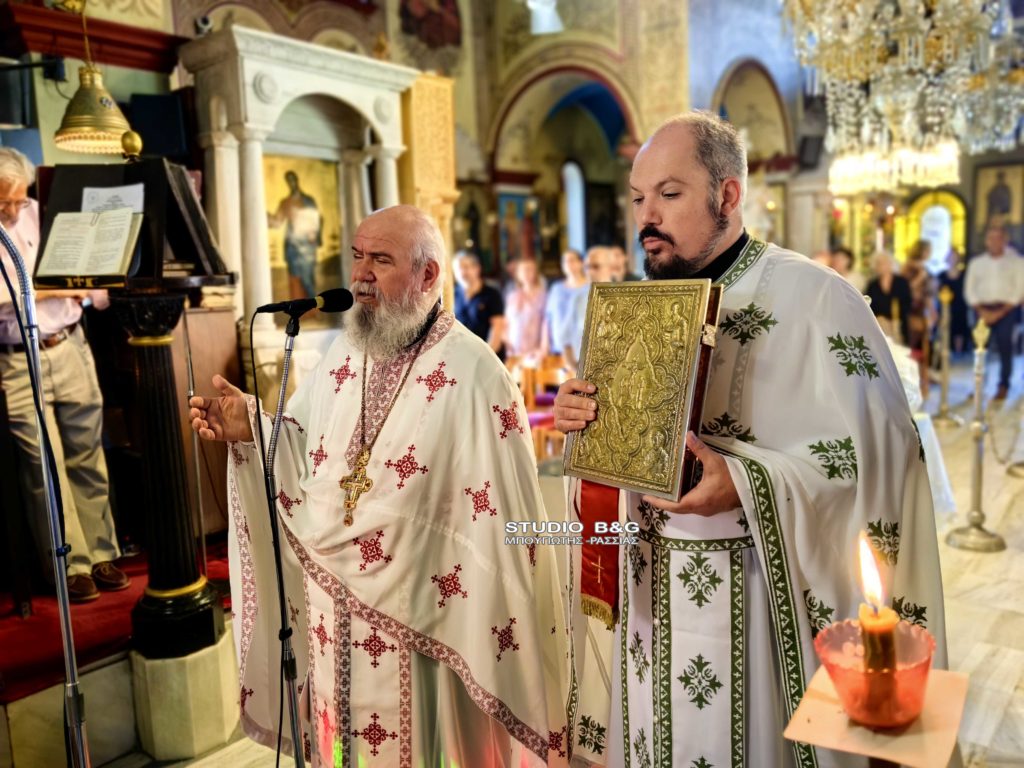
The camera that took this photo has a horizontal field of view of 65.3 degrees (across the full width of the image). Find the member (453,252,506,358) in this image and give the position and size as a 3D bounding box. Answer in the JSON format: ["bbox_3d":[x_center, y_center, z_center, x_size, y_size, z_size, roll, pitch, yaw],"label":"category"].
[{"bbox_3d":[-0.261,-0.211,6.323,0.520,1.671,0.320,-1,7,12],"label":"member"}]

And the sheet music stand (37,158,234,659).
[{"bbox_3d":[-1.077,0.087,2.466,0.500,1.480,0.430,-2,7,0],"label":"sheet music stand"}]

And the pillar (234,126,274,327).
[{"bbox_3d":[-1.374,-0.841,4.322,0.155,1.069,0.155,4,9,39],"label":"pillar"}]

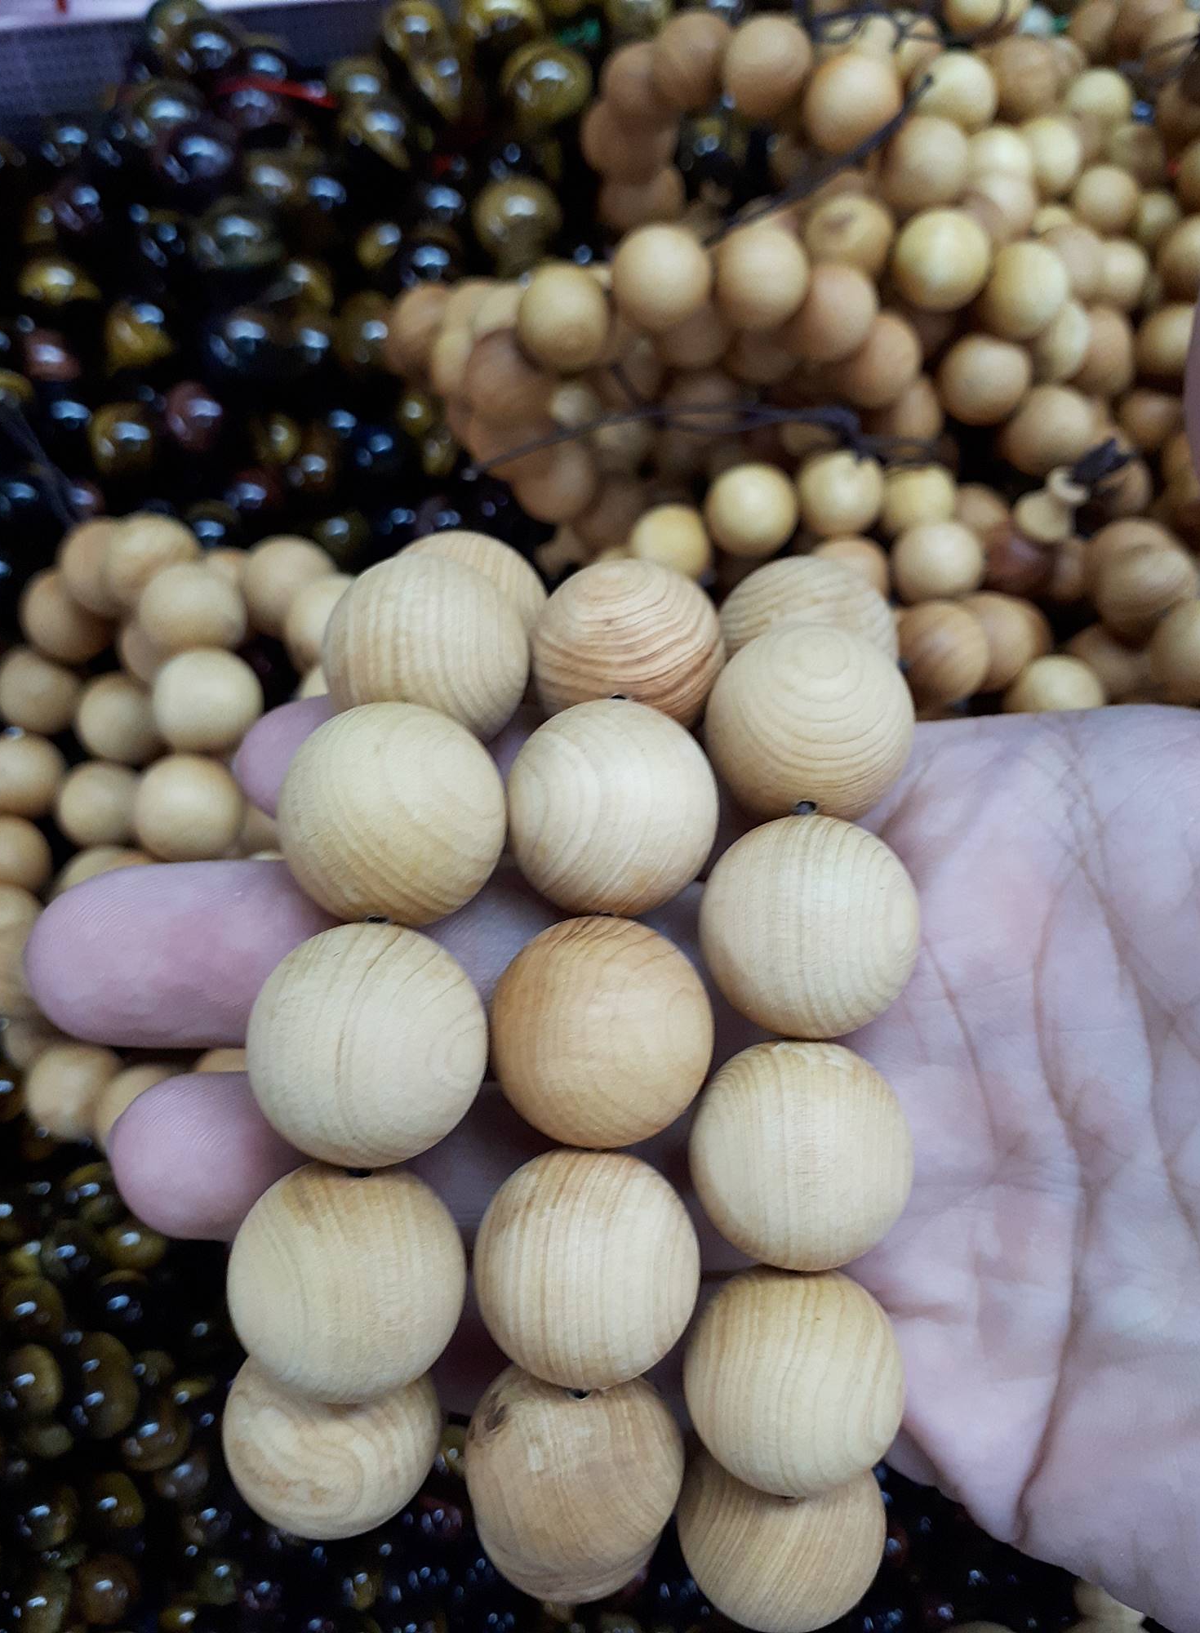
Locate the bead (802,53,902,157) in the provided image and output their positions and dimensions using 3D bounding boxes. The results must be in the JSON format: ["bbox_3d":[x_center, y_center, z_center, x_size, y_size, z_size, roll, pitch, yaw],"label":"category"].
[{"bbox_3d":[0.047,-0.133,0.239,0.017,0.017,0.017,0,57,0],"label":"bead"}]

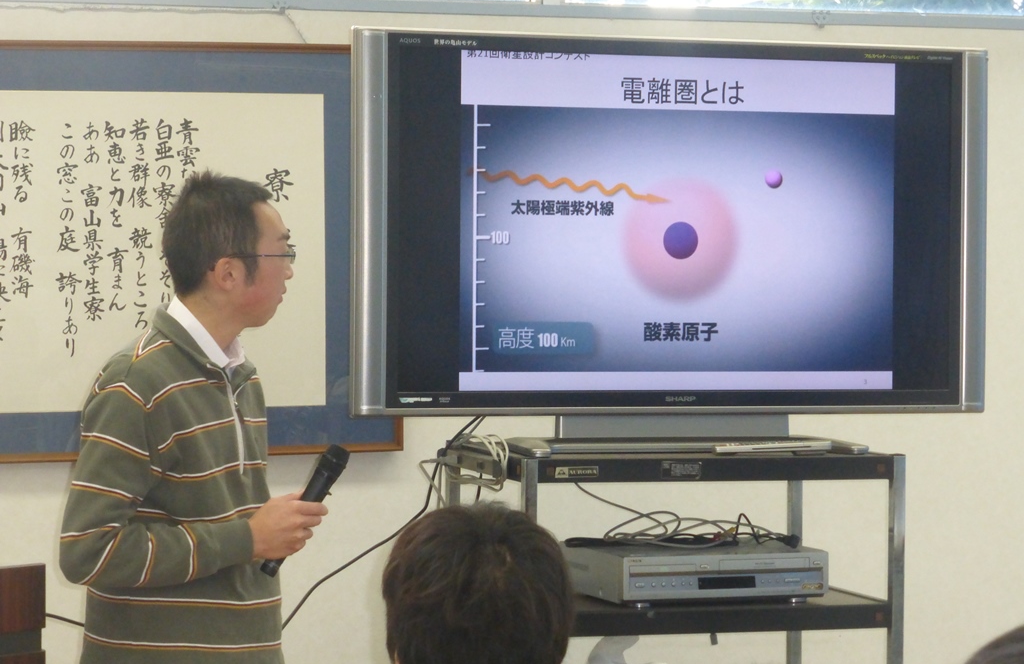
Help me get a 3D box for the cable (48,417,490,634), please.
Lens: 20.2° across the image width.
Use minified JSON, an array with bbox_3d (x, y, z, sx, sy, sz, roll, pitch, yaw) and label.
[{"bbox_3d":[-0.410,0.360,5.220,0.170,0.390,1.100,1,1,41],"label":"cable"}]

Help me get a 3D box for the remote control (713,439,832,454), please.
[{"bbox_3d":[0.496,0.220,5.460,0.222,0.025,0.050,-1,1,-11],"label":"remote control"}]

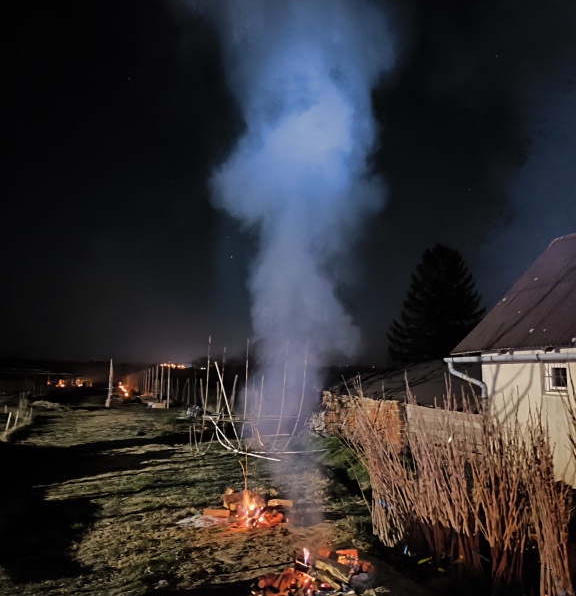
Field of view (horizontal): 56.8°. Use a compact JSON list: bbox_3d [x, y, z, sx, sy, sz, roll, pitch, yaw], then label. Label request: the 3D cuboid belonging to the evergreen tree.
[{"bbox_3d":[8.479,1.402,29.448,5.800,8.900,5.800,0,-7,0],"label":"evergreen tree"}]

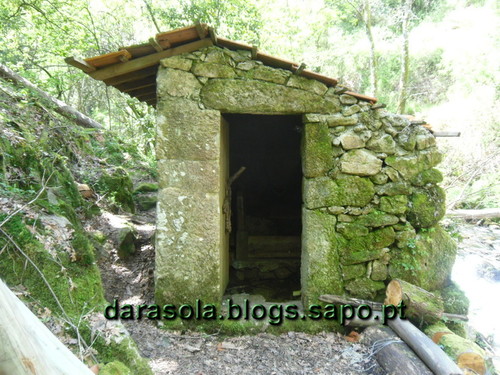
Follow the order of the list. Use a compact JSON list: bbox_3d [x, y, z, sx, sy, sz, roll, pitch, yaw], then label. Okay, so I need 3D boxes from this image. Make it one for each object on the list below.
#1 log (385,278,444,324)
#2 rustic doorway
[{"bbox_3d":[1.351,0.951,3.330,0.475,0.235,0.235,24,-7,-22],"label":"log"},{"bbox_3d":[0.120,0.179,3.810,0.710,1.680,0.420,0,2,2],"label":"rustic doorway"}]

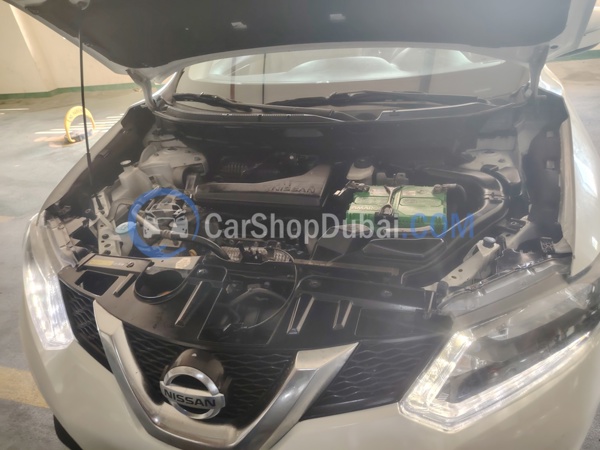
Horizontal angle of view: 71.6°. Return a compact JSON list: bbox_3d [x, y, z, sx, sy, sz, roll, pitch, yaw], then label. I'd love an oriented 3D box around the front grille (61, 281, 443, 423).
[{"bbox_3d":[-0.196,0.323,0.949,0.982,0.218,0.201,4,37,18],"label":"front grille"}]

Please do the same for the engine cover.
[{"bbox_3d":[-0.109,-0.144,1.482,0.450,0.080,0.250,4,34,18],"label":"engine cover"}]

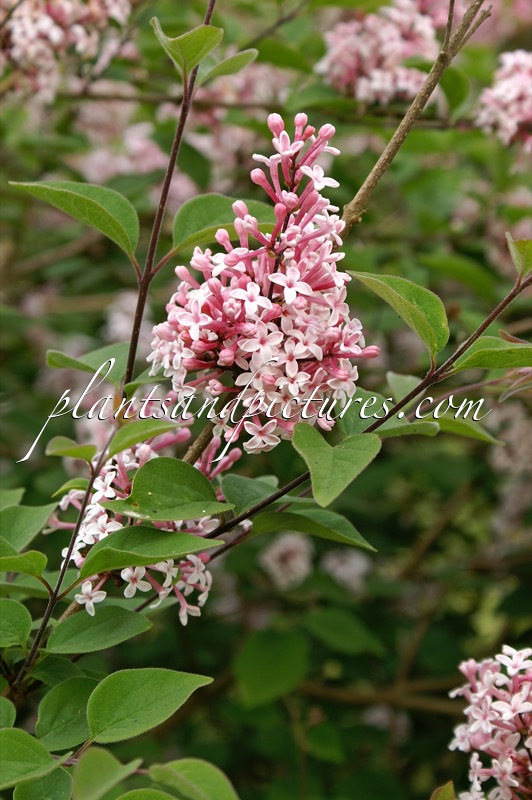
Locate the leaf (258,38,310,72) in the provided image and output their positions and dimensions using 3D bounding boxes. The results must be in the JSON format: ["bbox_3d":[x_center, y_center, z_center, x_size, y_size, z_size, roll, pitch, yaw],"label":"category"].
[{"bbox_3d":[0.007,-0.139,0.800,0.022,0.007,0.014,22,39,12],"label":"leaf"}]

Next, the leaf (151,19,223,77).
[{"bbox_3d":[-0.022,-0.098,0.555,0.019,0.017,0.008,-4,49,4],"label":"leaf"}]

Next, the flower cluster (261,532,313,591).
[{"bbox_3d":[0.012,0.093,1.150,0.032,0.033,0.032,0,7,0],"label":"flower cluster"}]

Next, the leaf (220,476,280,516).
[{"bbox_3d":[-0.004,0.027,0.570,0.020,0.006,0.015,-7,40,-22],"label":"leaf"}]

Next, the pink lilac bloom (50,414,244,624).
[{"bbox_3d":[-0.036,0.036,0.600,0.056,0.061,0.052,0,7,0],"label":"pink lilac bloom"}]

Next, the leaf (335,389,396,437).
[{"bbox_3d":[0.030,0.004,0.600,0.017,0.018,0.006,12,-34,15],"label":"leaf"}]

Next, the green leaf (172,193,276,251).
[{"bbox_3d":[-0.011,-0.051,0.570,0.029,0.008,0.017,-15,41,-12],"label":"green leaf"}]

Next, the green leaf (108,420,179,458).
[{"bbox_3d":[-0.037,0.012,0.600,0.023,0.005,0.013,-25,16,18],"label":"green leaf"}]

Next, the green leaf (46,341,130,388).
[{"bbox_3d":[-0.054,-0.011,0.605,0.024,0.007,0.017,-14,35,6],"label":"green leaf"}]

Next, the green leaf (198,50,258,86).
[{"bbox_3d":[-0.011,-0.100,0.600,0.020,0.004,0.011,-30,11,-12],"label":"green leaf"}]

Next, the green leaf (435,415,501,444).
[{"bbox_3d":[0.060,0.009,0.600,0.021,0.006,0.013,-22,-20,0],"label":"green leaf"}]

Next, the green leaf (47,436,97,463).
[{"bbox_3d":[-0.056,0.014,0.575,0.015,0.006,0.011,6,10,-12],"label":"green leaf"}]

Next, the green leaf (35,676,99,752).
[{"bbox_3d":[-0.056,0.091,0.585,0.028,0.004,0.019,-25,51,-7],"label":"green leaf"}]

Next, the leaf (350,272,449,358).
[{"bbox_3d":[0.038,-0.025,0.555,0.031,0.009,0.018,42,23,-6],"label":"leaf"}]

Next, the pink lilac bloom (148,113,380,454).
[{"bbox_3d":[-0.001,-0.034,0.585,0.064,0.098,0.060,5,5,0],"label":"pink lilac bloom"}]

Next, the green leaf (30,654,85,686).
[{"bbox_3d":[-0.063,0.083,0.610,0.020,0.004,0.013,-3,39,-9],"label":"green leaf"}]

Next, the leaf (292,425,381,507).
[{"bbox_3d":[0.020,0.019,0.575,0.025,0.007,0.029,3,35,4],"label":"leaf"}]

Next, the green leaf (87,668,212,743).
[{"bbox_3d":[-0.034,0.086,0.570,0.037,0.005,0.019,-25,51,-4],"label":"green leaf"}]

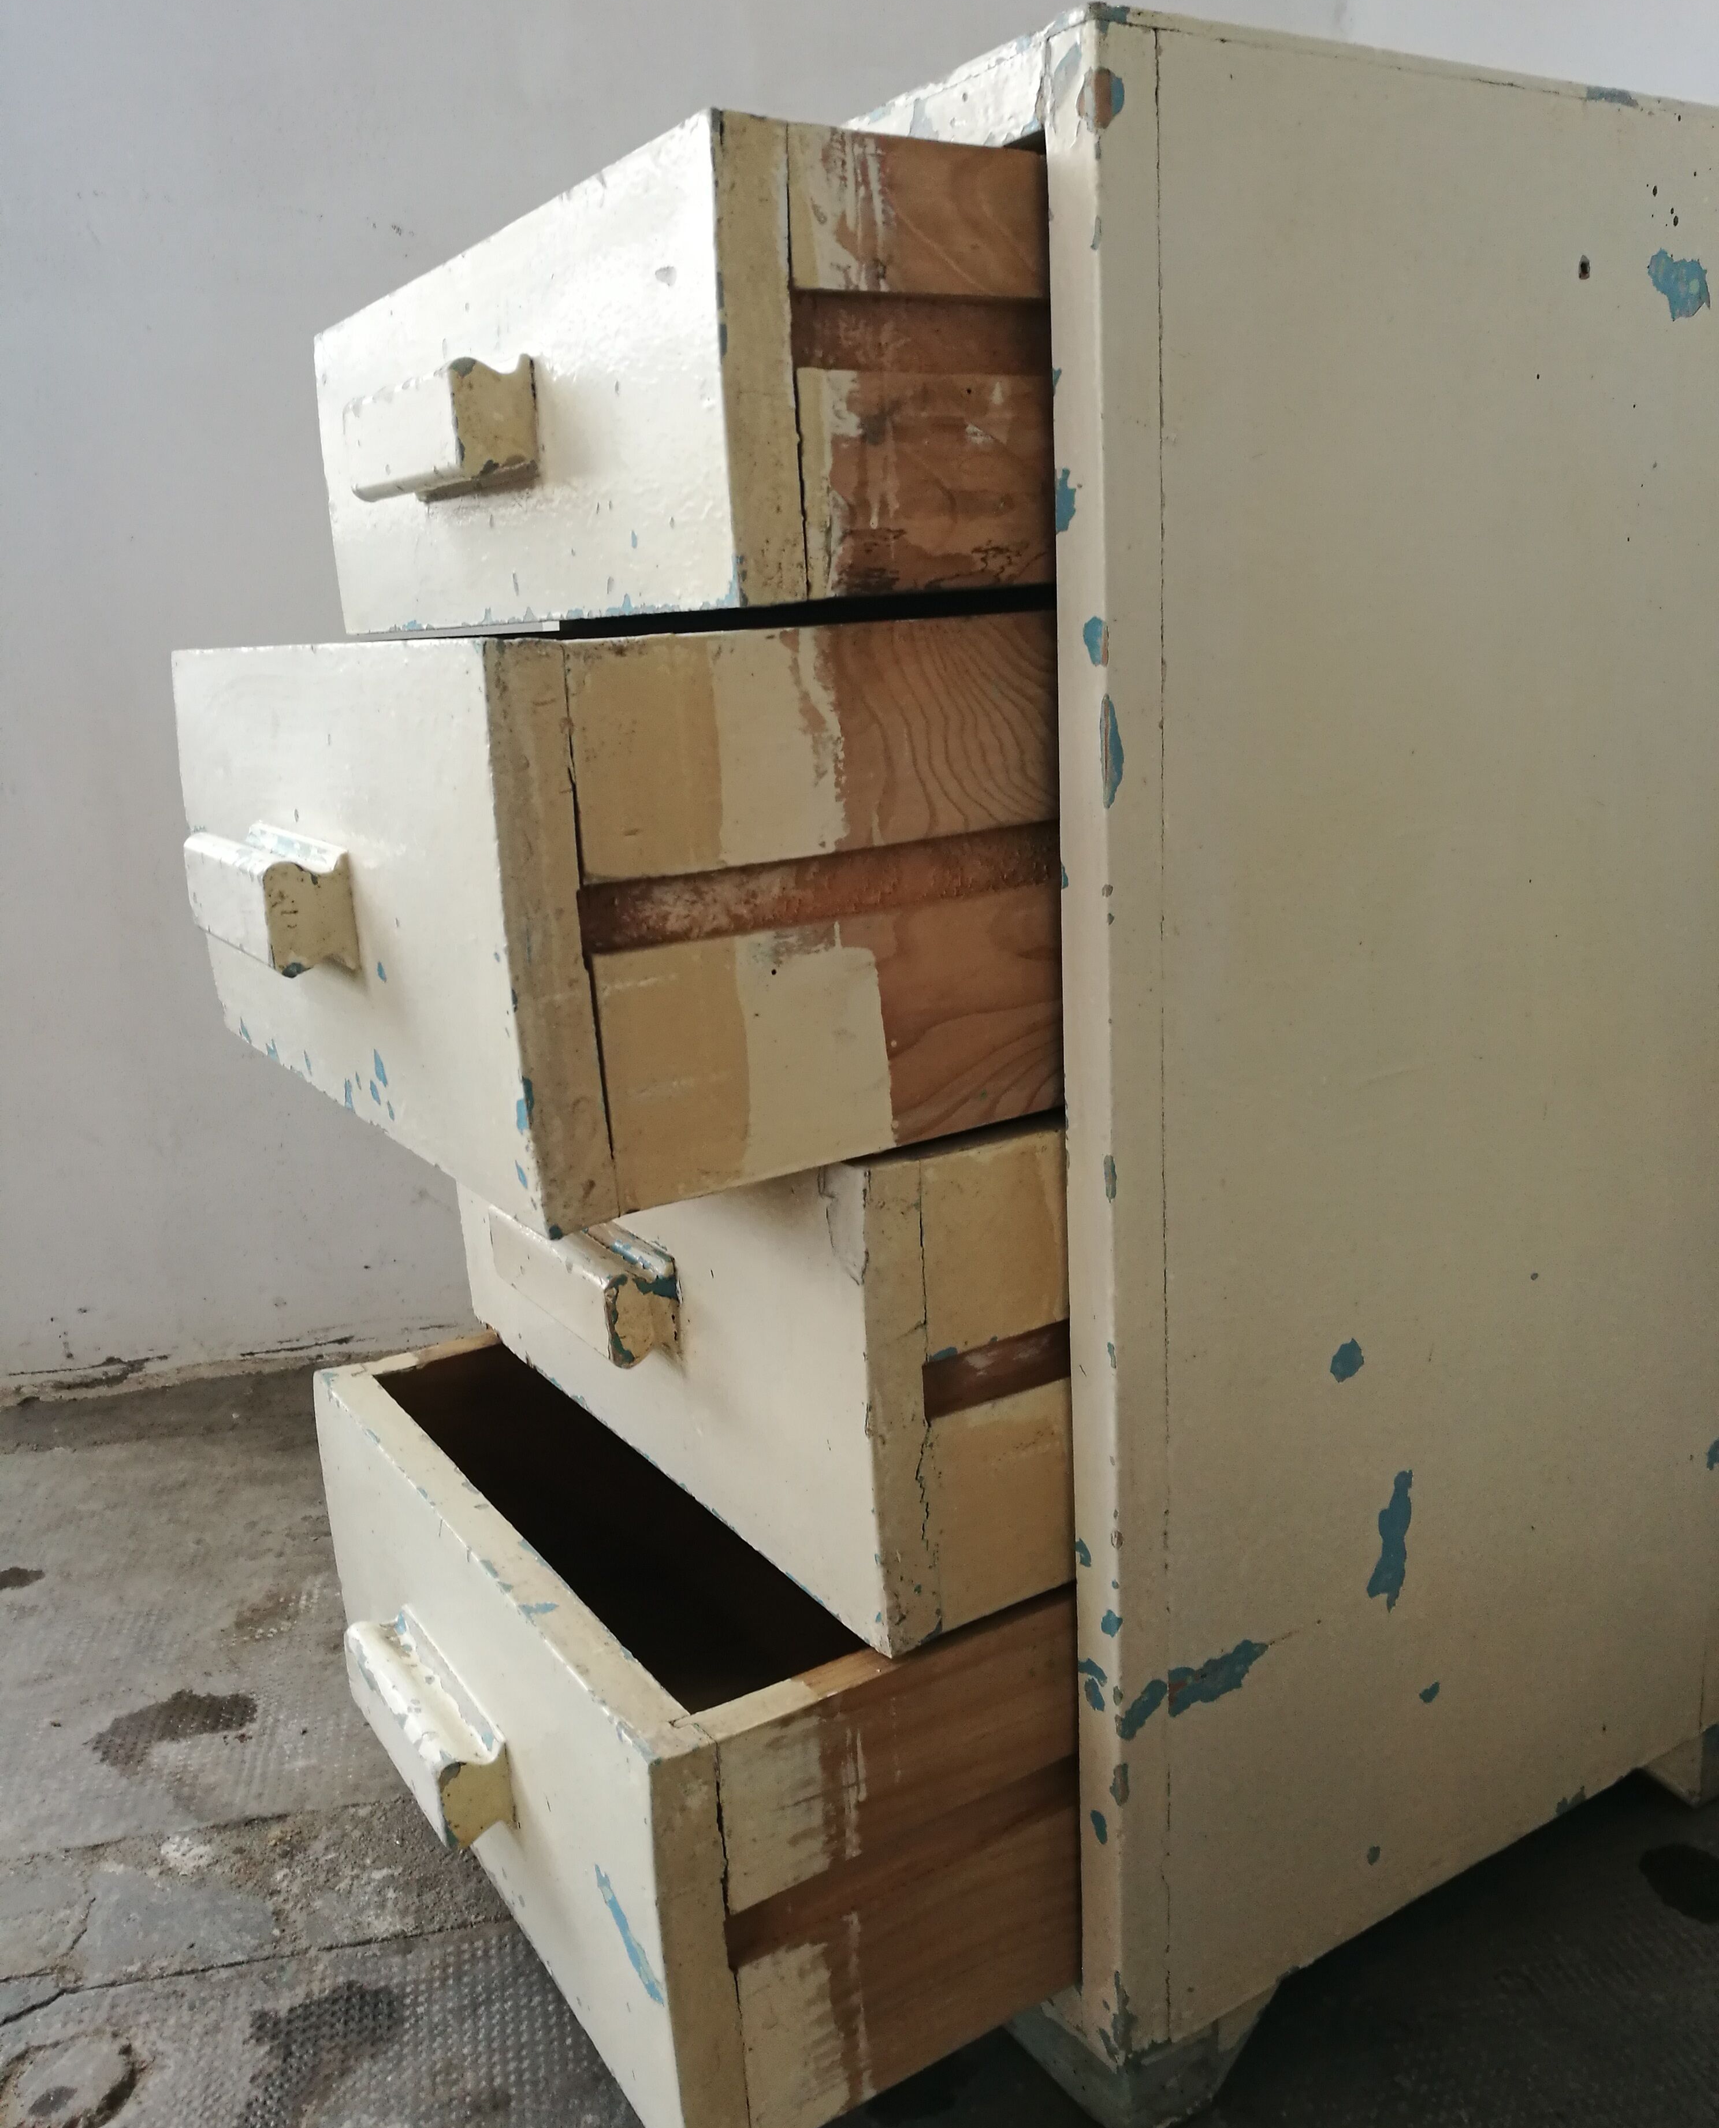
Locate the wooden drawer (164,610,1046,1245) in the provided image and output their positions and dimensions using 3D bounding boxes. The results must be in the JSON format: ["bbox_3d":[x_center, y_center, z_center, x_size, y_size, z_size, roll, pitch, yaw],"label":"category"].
[{"bbox_3d":[-0.075,-0.105,0.827,0.416,0.188,0.435,-12,17,-30],"label":"wooden drawer"}]

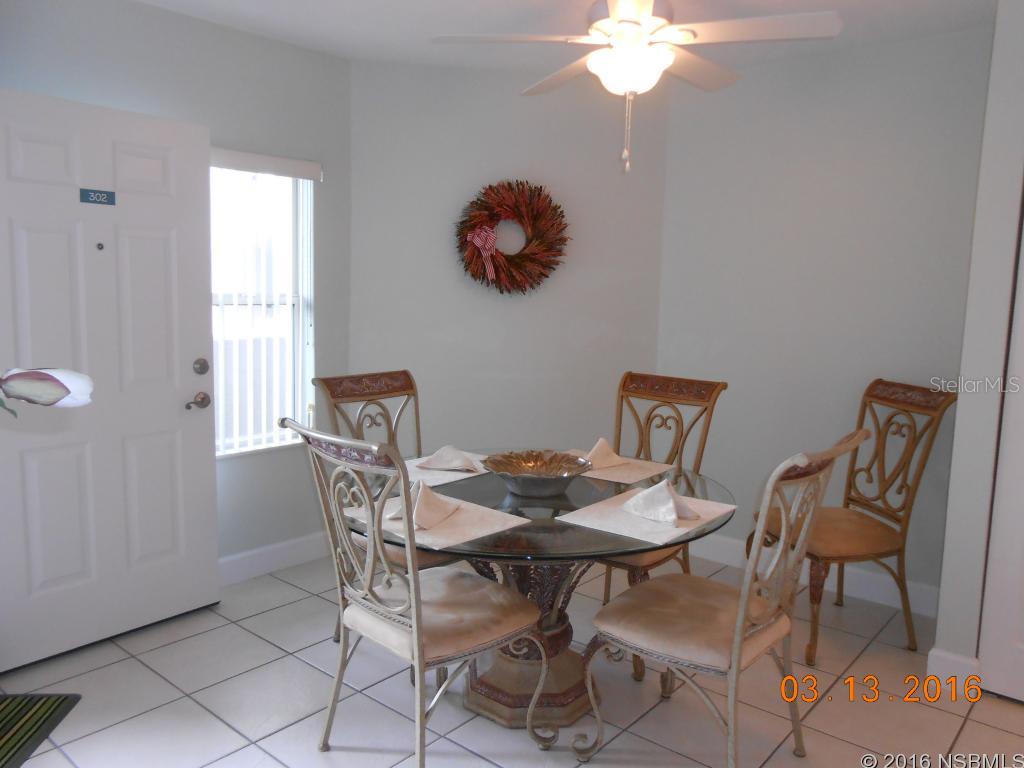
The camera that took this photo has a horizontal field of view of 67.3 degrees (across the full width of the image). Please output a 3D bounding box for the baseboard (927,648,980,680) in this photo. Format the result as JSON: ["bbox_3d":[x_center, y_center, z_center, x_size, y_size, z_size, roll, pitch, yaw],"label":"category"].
[{"bbox_3d":[1.566,1.015,2.723,0.150,0.130,0.030,7,9,40],"label":"baseboard"}]

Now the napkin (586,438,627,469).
[{"bbox_3d":[0.346,0.261,2.965,0.160,0.100,0.210,7,9,41],"label":"napkin"}]

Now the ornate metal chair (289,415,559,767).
[{"bbox_3d":[-0.263,0.592,2.222,0.515,1.030,0.645,7,9,43],"label":"ornate metal chair"}]

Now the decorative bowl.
[{"bbox_3d":[0.085,0.304,2.561,0.375,0.100,0.375,1,7,0],"label":"decorative bowl"}]

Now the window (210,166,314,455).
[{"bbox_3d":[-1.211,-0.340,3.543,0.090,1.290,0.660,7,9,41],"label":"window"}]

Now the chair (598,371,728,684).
[{"bbox_3d":[0.474,0.504,3.065,0.515,1.030,0.645,7,9,41],"label":"chair"}]

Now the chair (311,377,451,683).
[{"bbox_3d":[-0.391,0.498,3.001,0.645,1.030,0.515,7,9,42],"label":"chair"}]

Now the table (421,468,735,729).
[{"bbox_3d":[0.050,0.706,2.621,1.350,0.720,1.350,1,7,0],"label":"table"}]

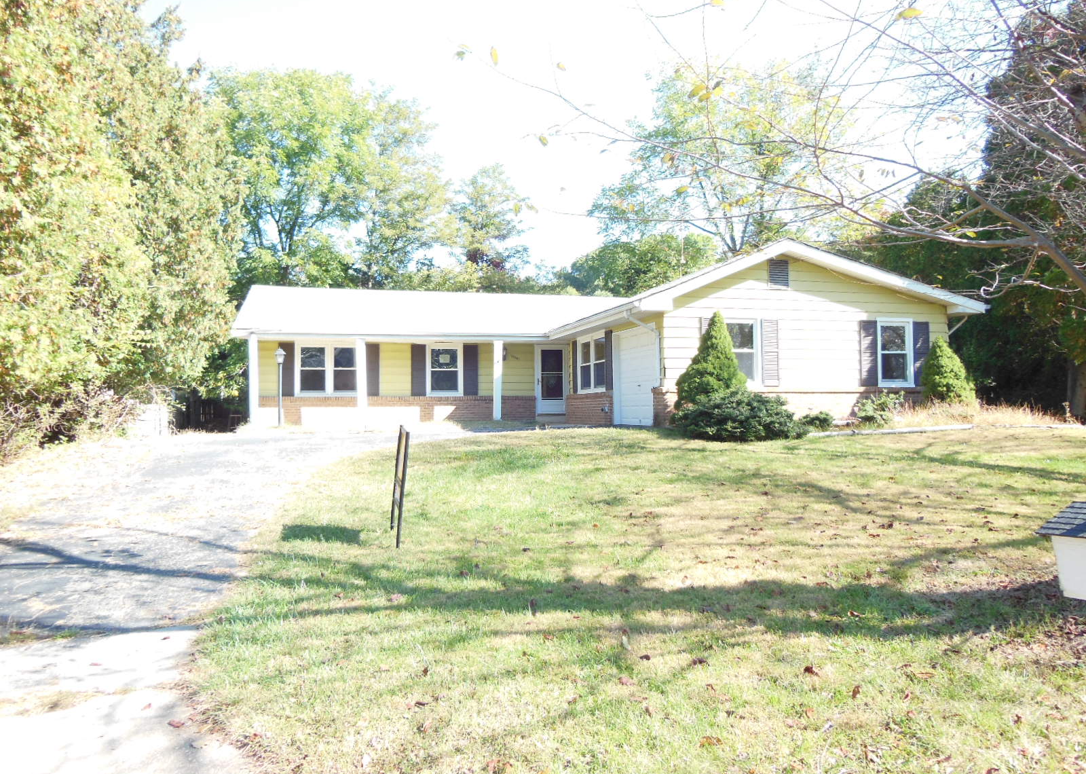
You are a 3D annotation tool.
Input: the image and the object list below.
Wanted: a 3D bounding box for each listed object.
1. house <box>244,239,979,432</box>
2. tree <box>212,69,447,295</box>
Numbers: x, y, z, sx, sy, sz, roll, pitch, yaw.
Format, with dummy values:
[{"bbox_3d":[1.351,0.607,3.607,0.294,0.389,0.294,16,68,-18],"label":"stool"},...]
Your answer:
[{"bbox_3d":[0.155,-1.232,24.200,18.000,4.670,15.450,0,-2,-16],"label":"house"},{"bbox_3d":[-11.601,-7.807,42.708,12.930,19.240,12.030,-1,-2,0],"label":"tree"}]

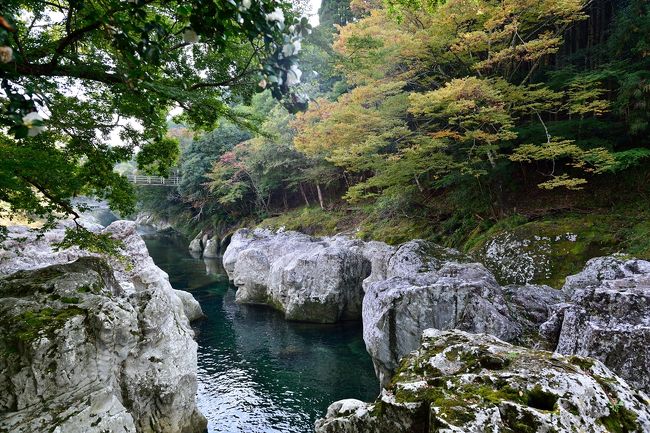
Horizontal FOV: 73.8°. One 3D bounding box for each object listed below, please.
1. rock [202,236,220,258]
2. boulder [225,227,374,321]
[{"bbox_3d":[-8.600,2.279,32.872,1.250,1.650,1.300,0,2,0],"label":"rock"},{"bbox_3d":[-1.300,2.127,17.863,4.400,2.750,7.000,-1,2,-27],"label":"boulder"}]

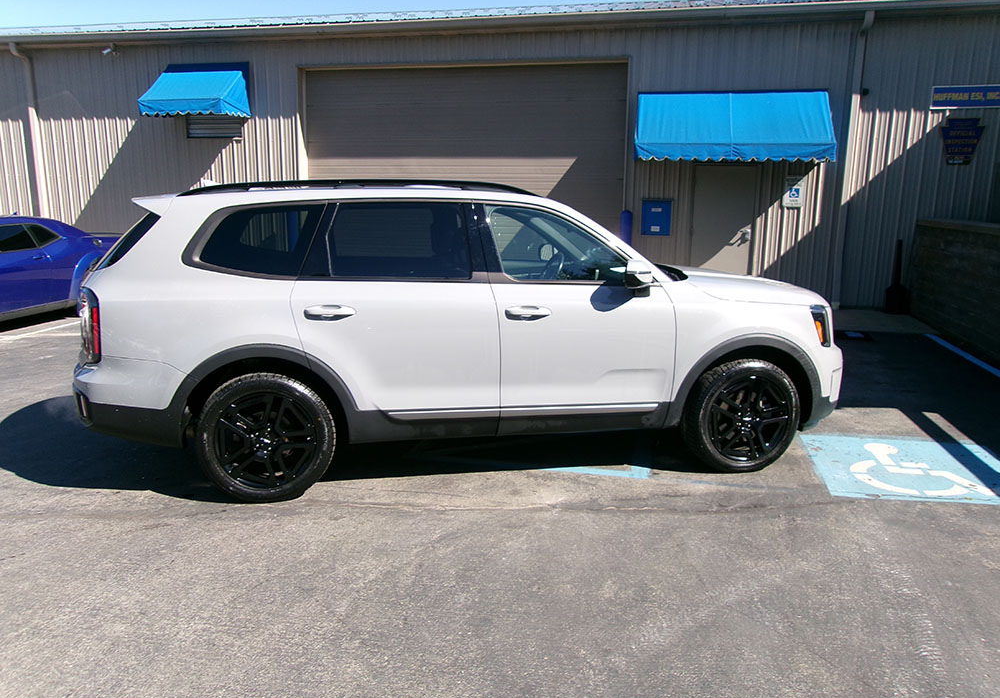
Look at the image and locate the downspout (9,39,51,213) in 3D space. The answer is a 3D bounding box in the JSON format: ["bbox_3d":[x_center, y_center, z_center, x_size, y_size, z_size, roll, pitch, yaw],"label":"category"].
[{"bbox_3d":[-8.525,-3.326,14.234,0.120,4.200,0.520,3,13,12],"label":"downspout"}]

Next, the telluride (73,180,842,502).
[{"bbox_3d":[-0.150,-0.231,5.409,5.000,1.790,2.030,-1,12,-10],"label":"telluride"}]

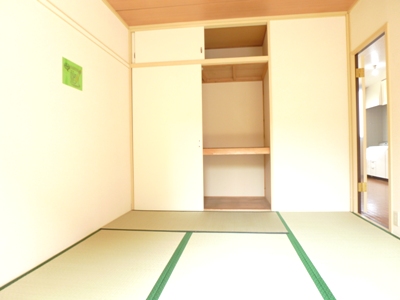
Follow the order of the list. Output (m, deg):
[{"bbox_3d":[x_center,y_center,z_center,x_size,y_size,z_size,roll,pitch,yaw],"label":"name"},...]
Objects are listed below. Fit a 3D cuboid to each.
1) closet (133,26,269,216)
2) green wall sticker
[{"bbox_3d":[0.033,-0.378,3.784,1.706,2.241,0.770,-1,0,8],"label":"closet"},{"bbox_3d":[-1.036,-0.614,2.263,0.010,0.204,0.270,-1,0,8],"label":"green wall sticker"}]

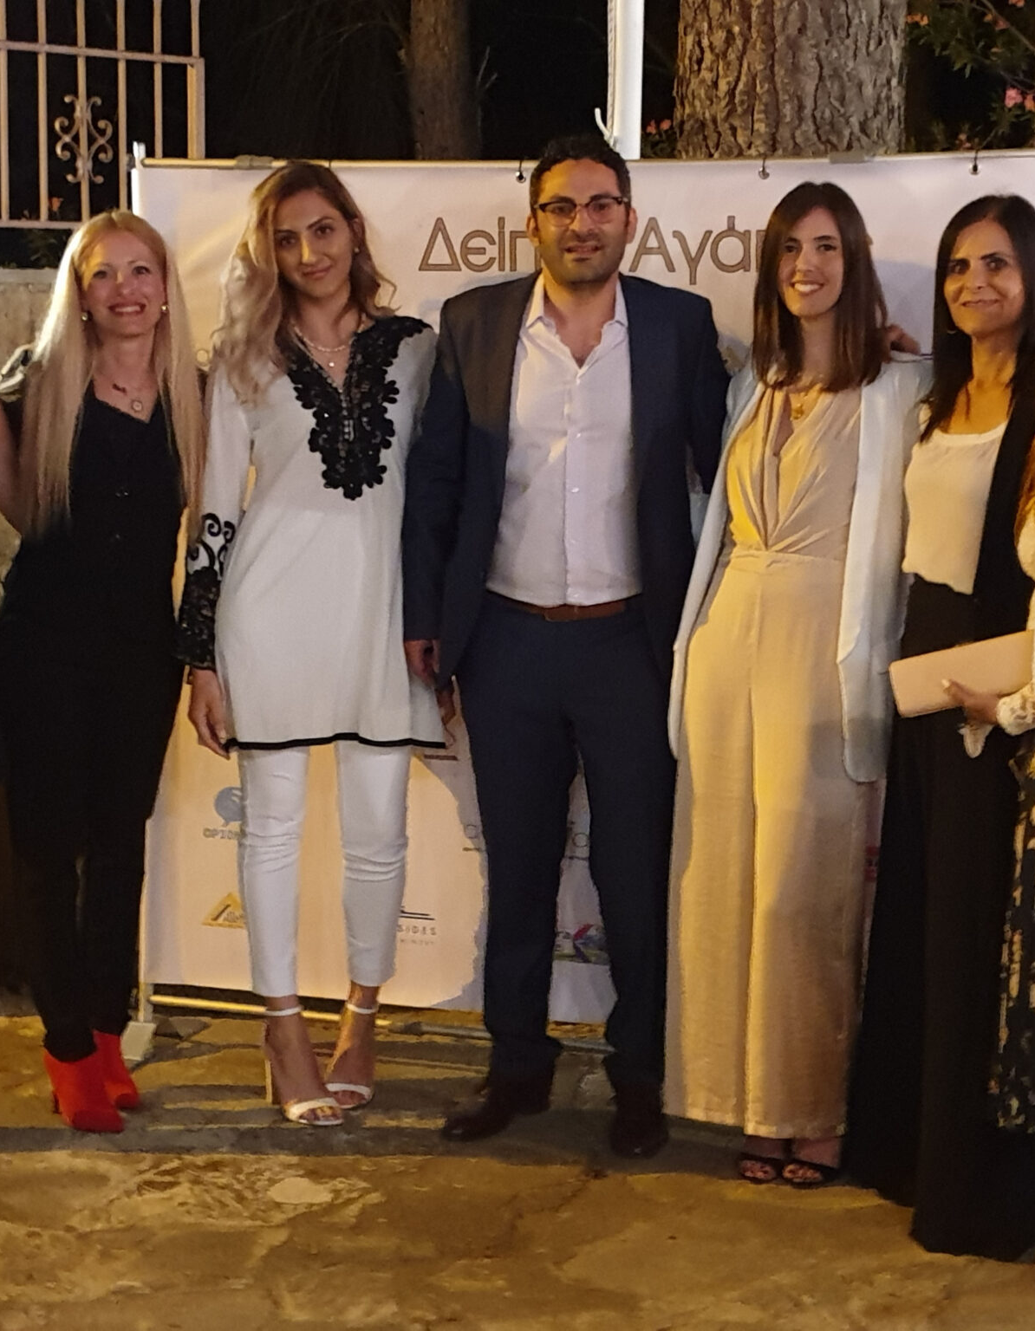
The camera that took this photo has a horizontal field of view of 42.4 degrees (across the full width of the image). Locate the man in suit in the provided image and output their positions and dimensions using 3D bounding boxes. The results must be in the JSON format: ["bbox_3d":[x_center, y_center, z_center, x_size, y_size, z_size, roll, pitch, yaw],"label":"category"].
[{"bbox_3d":[0.083,-0.020,2.378,0.580,1.780,0.350,0,7,0],"label":"man in suit"}]

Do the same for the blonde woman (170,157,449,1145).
[{"bbox_3d":[-0.387,-0.026,2.490,0.500,1.760,0.340,-2,8,-16],"label":"blonde woman"}]

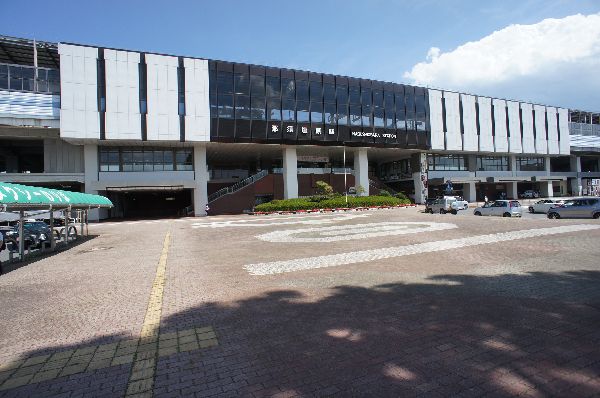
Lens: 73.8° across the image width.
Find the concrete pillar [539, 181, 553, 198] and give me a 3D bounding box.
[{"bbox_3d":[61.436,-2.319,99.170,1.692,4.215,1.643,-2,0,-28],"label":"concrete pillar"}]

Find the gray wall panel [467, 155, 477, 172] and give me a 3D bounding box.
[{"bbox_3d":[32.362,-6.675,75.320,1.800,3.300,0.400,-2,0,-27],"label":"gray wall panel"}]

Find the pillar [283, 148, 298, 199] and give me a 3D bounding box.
[{"bbox_3d":[-1.422,-2.958,62.214,1.750,9.800,1.500,-2,0,-28],"label":"pillar"}]

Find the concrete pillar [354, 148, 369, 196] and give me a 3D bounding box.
[{"bbox_3d":[11.175,-3.797,72.279,1.692,10.480,1.643,-2,0,-28],"label":"concrete pillar"}]

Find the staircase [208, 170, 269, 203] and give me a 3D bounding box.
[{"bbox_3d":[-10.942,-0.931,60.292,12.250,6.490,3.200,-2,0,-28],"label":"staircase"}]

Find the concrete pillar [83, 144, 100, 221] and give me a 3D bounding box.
[{"bbox_3d":[-27.124,-1.919,52.083,1.692,9.901,1.643,-2,0,-28],"label":"concrete pillar"}]

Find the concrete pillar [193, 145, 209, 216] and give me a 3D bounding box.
[{"bbox_3d":[-14.756,-2.582,58.728,1.692,10.267,1.643,-2,0,-28],"label":"concrete pillar"}]

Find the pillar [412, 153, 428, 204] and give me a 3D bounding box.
[{"bbox_3d":[22.686,-3.732,74.970,1.750,9.600,1.700,-2,0,-28],"label":"pillar"}]

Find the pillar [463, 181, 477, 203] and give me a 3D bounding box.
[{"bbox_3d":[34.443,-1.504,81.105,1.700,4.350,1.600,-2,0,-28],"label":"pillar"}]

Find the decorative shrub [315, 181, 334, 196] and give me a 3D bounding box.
[{"bbox_3d":[3.729,-1.367,61.753,2.100,2.700,1.900,-2,0,-28],"label":"decorative shrub"}]

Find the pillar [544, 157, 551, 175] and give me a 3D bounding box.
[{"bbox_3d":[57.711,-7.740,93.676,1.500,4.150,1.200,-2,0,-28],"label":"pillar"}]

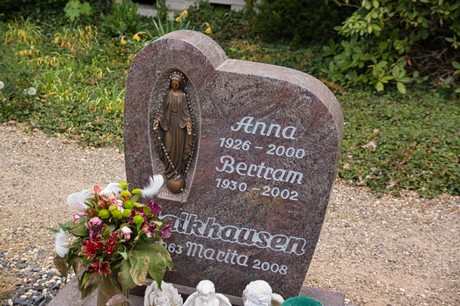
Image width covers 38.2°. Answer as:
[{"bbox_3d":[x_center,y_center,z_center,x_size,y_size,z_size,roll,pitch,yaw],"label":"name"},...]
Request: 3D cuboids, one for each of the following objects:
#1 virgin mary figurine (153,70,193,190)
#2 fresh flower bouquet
[{"bbox_3d":[-0.177,-0.067,2.060,0.135,0.395,0.085,8,25,14],"label":"virgin mary figurine"},{"bbox_3d":[-0.356,0.250,2.010,0.340,0.335,0.310,1,24,-1],"label":"fresh flower bouquet"}]

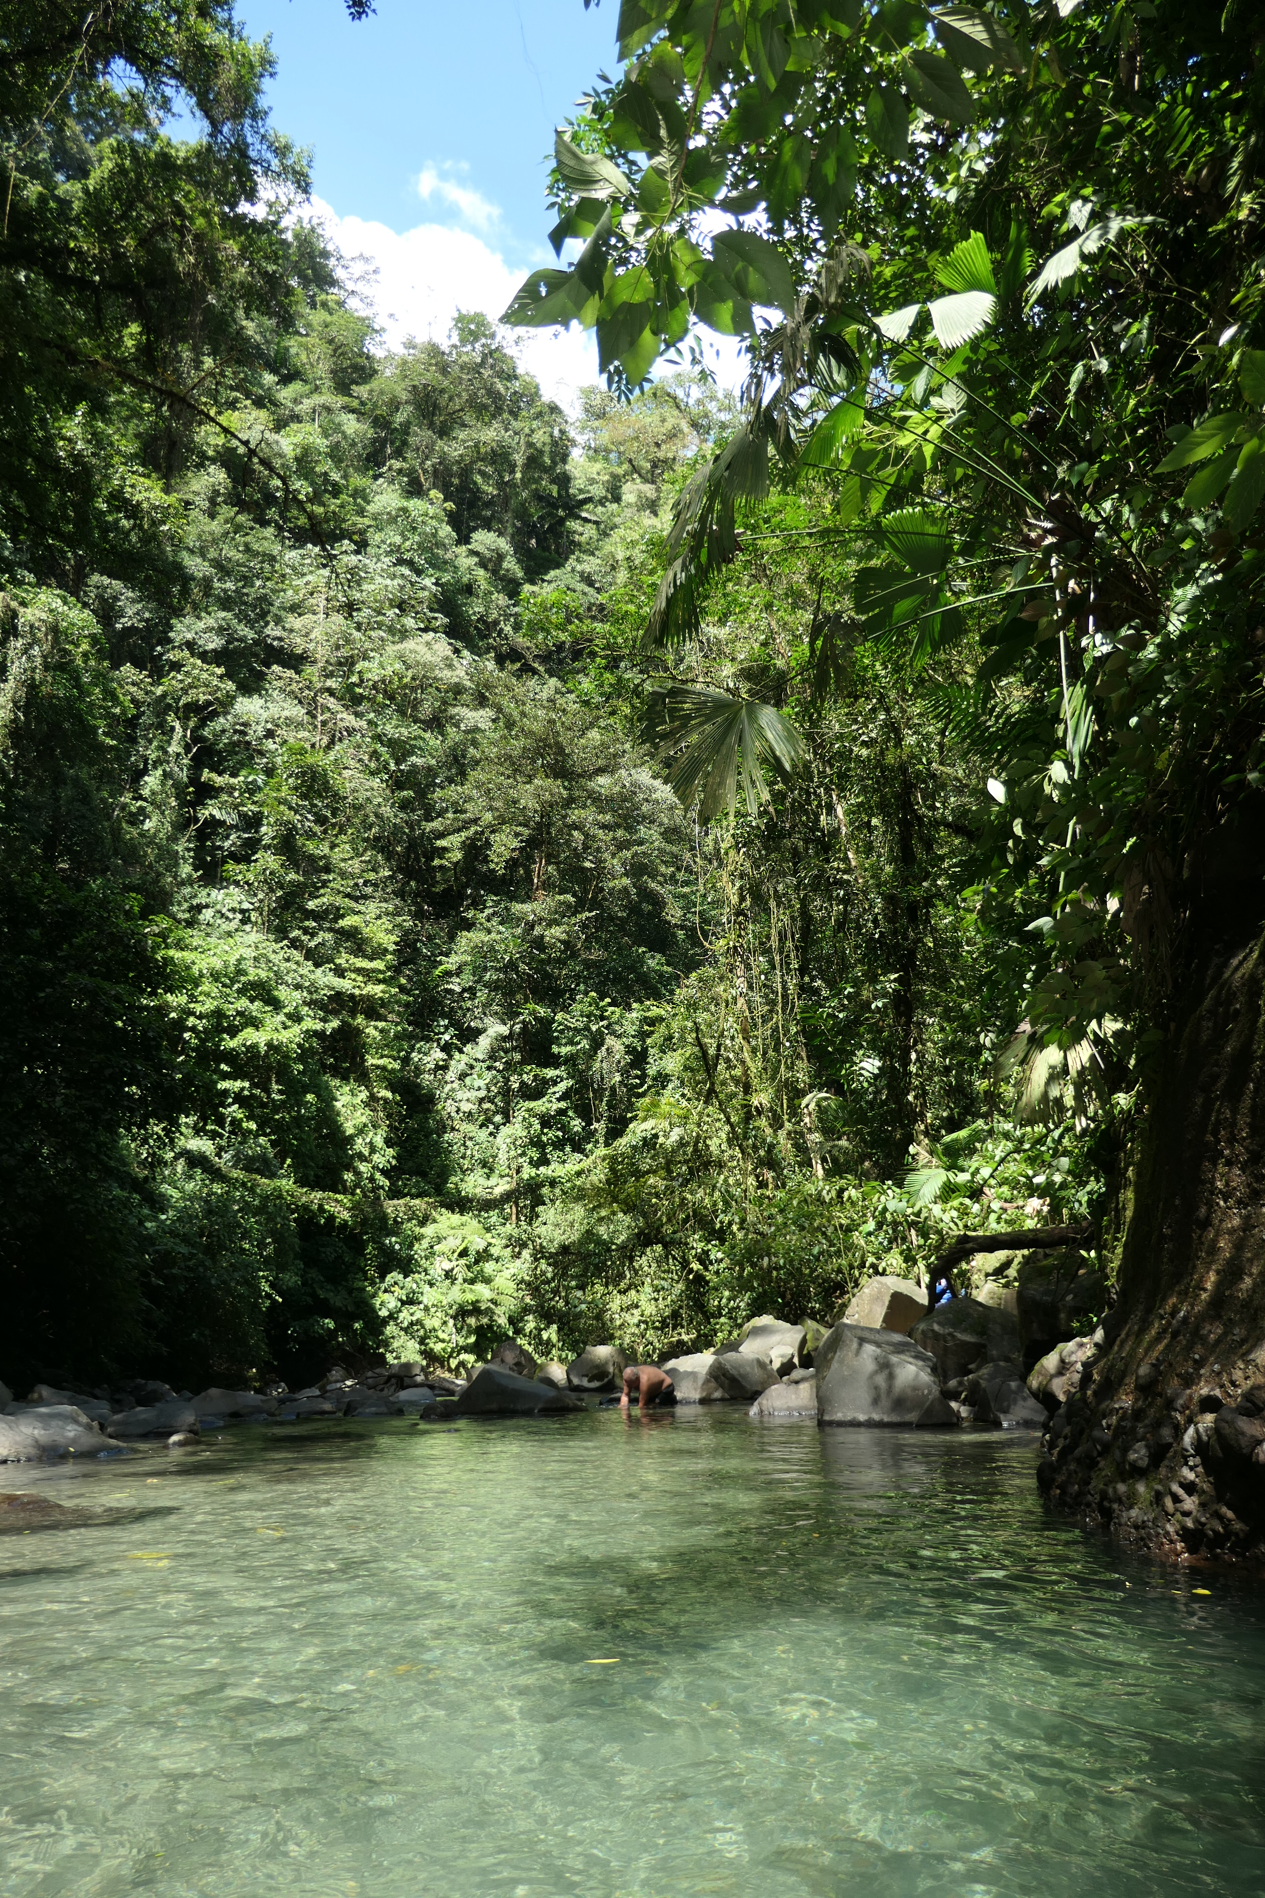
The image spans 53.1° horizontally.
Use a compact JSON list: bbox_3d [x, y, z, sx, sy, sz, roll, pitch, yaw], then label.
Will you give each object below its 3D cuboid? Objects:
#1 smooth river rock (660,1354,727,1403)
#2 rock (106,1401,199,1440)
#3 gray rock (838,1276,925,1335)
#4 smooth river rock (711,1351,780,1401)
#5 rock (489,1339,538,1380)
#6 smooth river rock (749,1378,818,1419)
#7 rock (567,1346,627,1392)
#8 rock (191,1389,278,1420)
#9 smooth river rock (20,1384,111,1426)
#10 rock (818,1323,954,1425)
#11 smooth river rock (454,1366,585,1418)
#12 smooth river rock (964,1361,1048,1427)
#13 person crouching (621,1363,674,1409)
[{"bbox_3d":[0.788,5.845,17.228,1.010,0.659,0.850,0,-16,0],"label":"smooth river rock"},{"bbox_3d":[-4.623,4.514,12.123,0.853,0.355,0.600,5,-16,-19],"label":"rock"},{"bbox_3d":[3.239,4.690,16.300,1.128,0.917,1.000,0,-16,0],"label":"gray rock"},{"bbox_3d":[1.538,5.993,17.724,1.039,0.678,0.900,0,-16,0],"label":"smooth river rock"},{"bbox_3d":[-1.557,5.390,16.598,0.620,0.505,0.600,1,-15,-5],"label":"rock"},{"bbox_3d":[1.597,4.654,13.096,0.793,0.400,0.650,-2,-15,6],"label":"smooth river rock"},{"bbox_3d":[-0.460,5.412,16.347,0.766,0.548,0.650,0,-15,-1],"label":"rock"},{"bbox_3d":[-3.944,4.485,12.485,0.851,0.277,0.650,4,-16,-16],"label":"rock"},{"bbox_3d":[-6.075,4.917,13.600,0.989,0.459,0.750,0,-16,0],"label":"smooth river rock"},{"bbox_3d":[2.470,4.147,12.363,1.379,0.965,1.150,-3,-15,10],"label":"rock"},{"bbox_3d":[-1.344,5.313,15.188,1.549,0.581,1.000,0,-16,0],"label":"smooth river rock"},{"bbox_3d":[4.085,4.857,13.770,0.936,0.697,0.850,0,-16,0],"label":"smooth river rock"},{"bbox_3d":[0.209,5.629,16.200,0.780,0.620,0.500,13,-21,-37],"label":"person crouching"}]

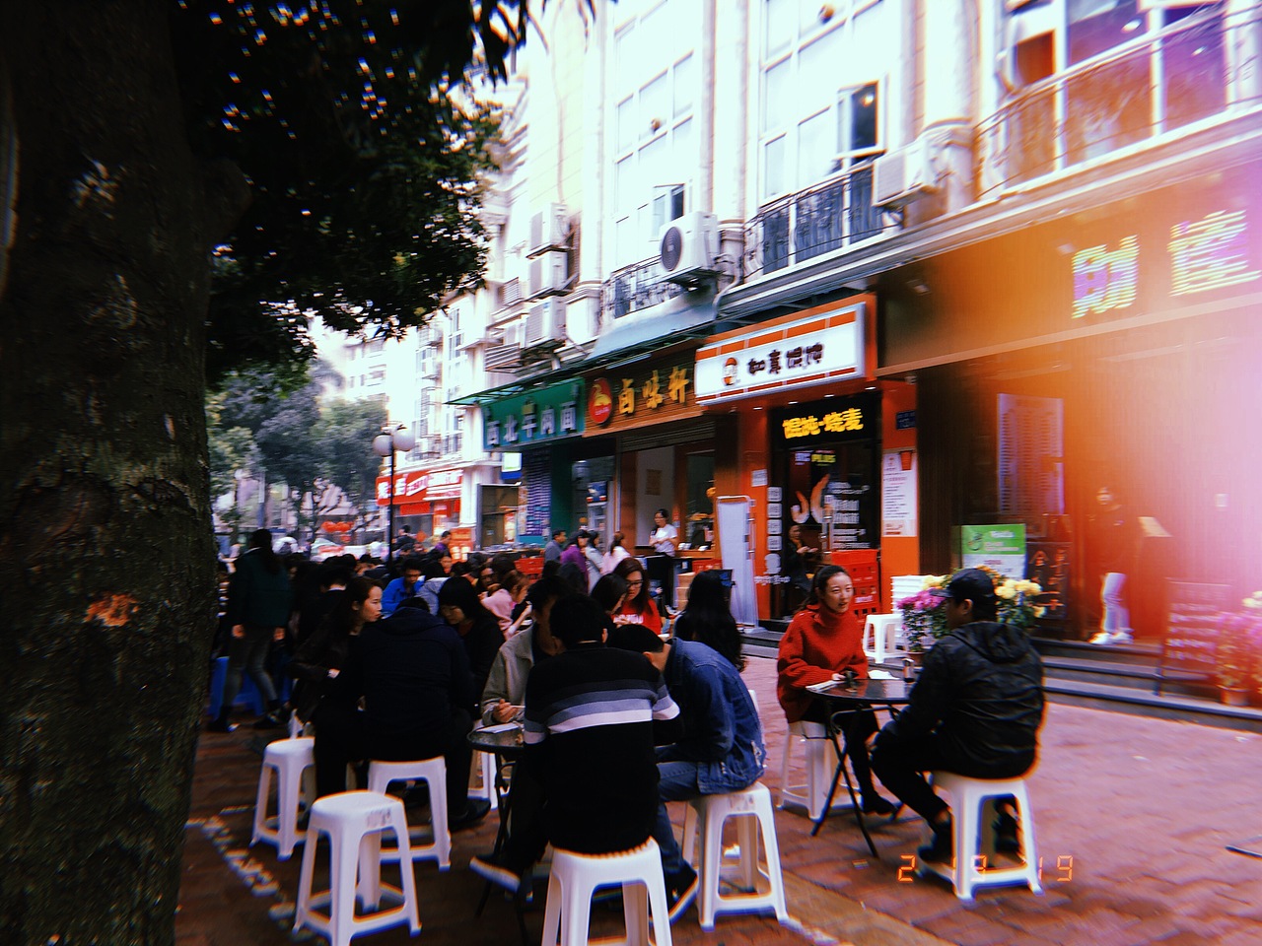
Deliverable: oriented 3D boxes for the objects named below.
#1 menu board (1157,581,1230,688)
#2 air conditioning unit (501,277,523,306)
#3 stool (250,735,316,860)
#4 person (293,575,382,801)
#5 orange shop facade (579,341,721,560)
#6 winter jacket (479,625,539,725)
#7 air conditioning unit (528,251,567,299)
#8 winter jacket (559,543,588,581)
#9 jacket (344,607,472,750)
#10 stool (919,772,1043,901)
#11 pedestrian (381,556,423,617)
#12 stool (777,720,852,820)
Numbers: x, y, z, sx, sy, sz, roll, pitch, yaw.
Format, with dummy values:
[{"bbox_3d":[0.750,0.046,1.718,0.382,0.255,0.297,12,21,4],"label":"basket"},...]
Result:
[{"bbox_3d":[4.748,1.395,8.856,0.420,0.980,0.580,3,-5,-32],"label":"menu board"},{"bbox_3d":[-2.104,-3.268,19.354,0.290,0.470,0.700,2,-4,-31],"label":"air conditioning unit"},{"bbox_3d":[-1.564,1.538,5.016,0.345,0.460,0.345,4,-5,-45],"label":"stool"},{"bbox_3d":[-1.462,1.152,5.414,0.700,1.240,0.500,0,-4,9],"label":"person"},{"bbox_3d":[0.376,0.137,17.011,0.700,4.150,4.120,2,-4,-31],"label":"orange shop facade"},{"bbox_3d":[-0.442,0.951,4.496,0.500,0.620,0.440,2,-4,-30],"label":"winter jacket"},{"bbox_3d":[-1.464,-3.534,18.929,0.330,0.650,0.880,2,-4,-31],"label":"air conditioning unit"},{"bbox_3d":[-0.750,1.232,13.750,0.400,0.680,0.420,0,-4,-6],"label":"winter jacket"},{"bbox_3d":[-1.035,0.956,4.951,0.600,0.660,0.460,0,-4,-3],"label":"jacket"},{"bbox_3d":[1.444,1.474,4.408,0.340,0.470,0.340,1,-4,-17],"label":"stool"},{"bbox_3d":[-1.752,1.312,8.080,0.500,1.280,0.660,1,-4,-17],"label":"pedestrian"},{"bbox_3d":[1.007,1.558,5.657,0.340,0.470,0.340,2,-5,-31],"label":"stool"}]

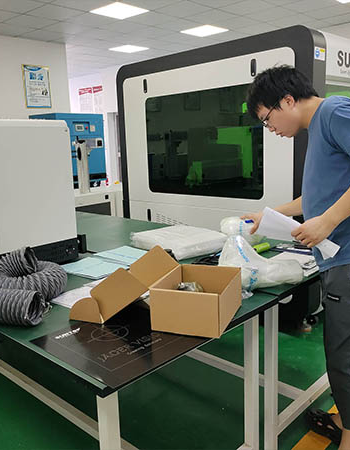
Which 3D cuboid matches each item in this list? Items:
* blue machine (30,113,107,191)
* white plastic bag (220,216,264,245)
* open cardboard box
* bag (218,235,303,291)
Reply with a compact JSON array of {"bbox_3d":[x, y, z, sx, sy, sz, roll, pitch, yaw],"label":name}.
[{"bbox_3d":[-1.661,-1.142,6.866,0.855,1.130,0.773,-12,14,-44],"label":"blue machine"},{"bbox_3d":[0.405,0.039,2.600,0.270,0.160,0.200,-4,10,-11],"label":"white plastic bag"},{"bbox_3d":[-0.069,0.220,1.596,0.562,0.216,0.310,2,11,19],"label":"open cardboard box"},{"bbox_3d":[0.382,0.155,1.953,0.345,0.185,0.210,-4,10,-13],"label":"bag"}]

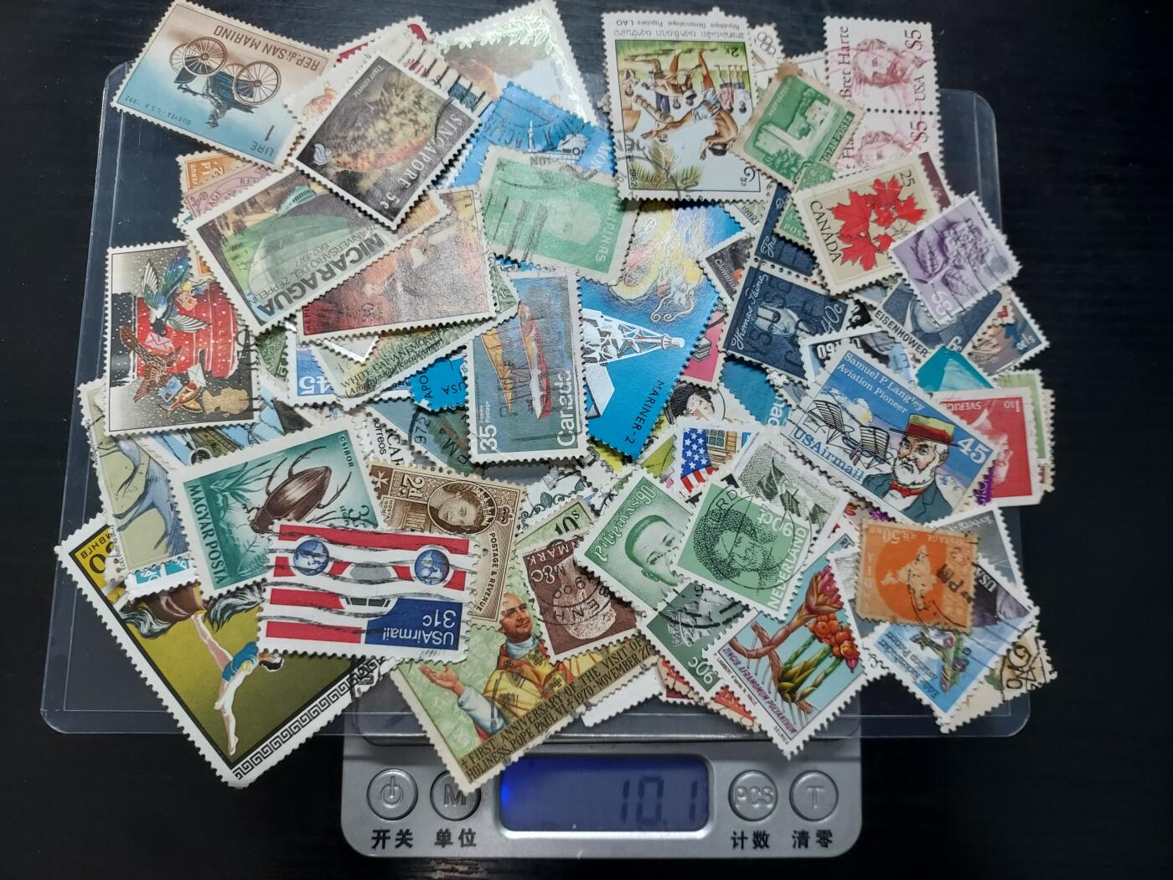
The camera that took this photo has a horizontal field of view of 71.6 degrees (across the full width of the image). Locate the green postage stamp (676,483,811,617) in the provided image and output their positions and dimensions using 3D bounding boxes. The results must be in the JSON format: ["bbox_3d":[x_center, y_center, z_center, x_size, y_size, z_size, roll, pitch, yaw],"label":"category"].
[{"bbox_3d":[0.032,0.022,0.163,0.025,0.001,0.020,24,82,1],"label":"green postage stamp"}]

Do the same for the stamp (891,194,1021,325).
[{"bbox_3d":[0.082,-0.040,0.179,0.024,0.001,0.020,-32,85,-6],"label":"stamp"}]

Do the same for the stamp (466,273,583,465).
[{"bbox_3d":[-0.013,-0.015,0.167,0.024,0.001,0.040,-2,82,-3],"label":"stamp"}]

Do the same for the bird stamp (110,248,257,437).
[{"bbox_3d":[-0.084,-0.022,0.169,0.029,0.001,0.040,-5,82,-3],"label":"bird stamp"}]

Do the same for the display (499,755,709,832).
[{"bbox_3d":[0.004,0.071,0.165,0.042,0.002,0.015,1,82,-2],"label":"display"}]

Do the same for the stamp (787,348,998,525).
[{"bbox_3d":[0.062,0.001,0.165,0.039,0.001,0.025,36,82,3],"label":"stamp"}]

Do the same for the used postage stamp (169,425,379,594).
[{"bbox_3d":[-0.060,0.013,0.159,0.036,0.001,0.025,-19,83,-5],"label":"used postage stamp"}]

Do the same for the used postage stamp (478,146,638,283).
[{"bbox_3d":[-0.007,-0.047,0.172,0.034,0.001,0.022,13,82,0],"label":"used postage stamp"}]

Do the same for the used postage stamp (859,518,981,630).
[{"bbox_3d":[0.067,0.028,0.164,0.024,0.001,0.019,8,82,-1],"label":"used postage stamp"}]

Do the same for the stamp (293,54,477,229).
[{"bbox_3d":[-0.043,-0.063,0.172,0.027,0.001,0.031,34,82,2],"label":"stamp"}]

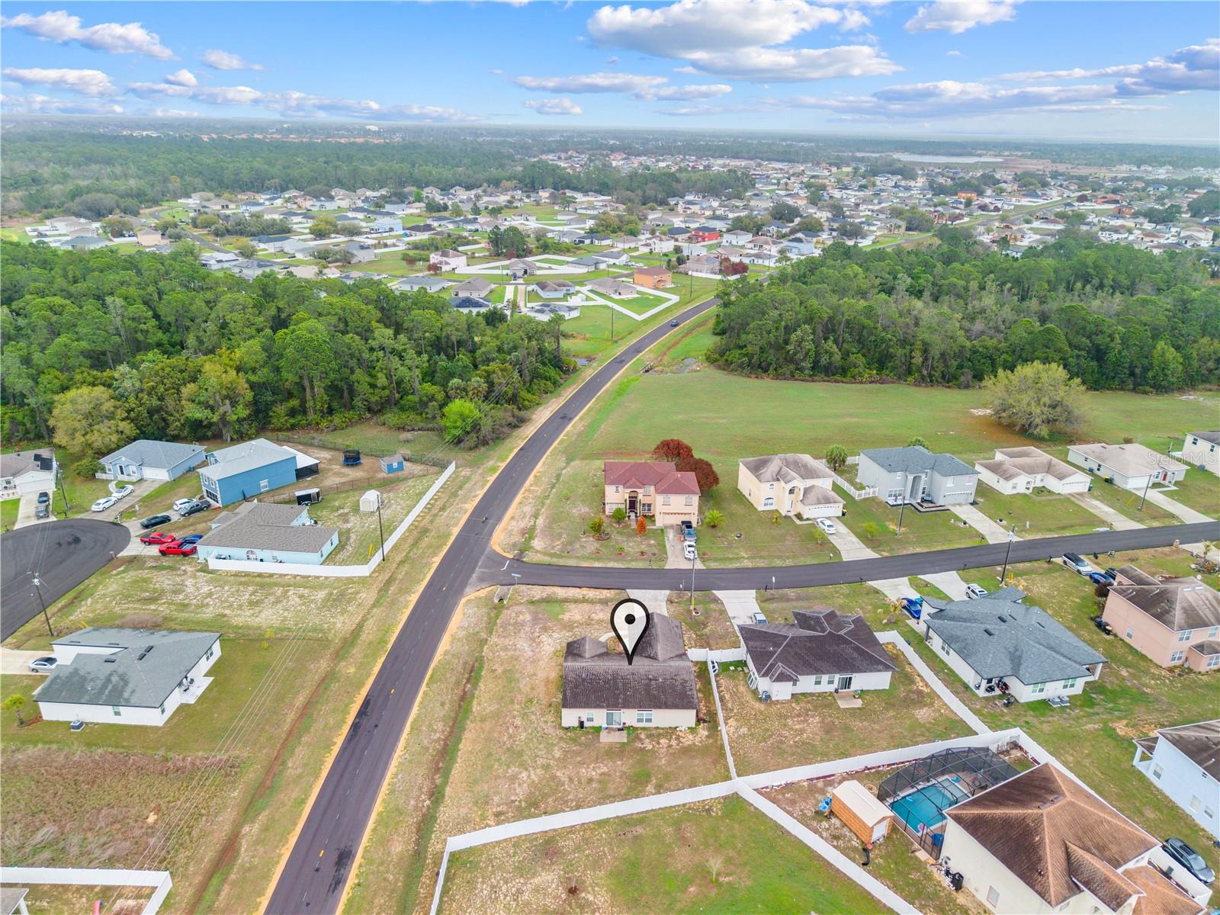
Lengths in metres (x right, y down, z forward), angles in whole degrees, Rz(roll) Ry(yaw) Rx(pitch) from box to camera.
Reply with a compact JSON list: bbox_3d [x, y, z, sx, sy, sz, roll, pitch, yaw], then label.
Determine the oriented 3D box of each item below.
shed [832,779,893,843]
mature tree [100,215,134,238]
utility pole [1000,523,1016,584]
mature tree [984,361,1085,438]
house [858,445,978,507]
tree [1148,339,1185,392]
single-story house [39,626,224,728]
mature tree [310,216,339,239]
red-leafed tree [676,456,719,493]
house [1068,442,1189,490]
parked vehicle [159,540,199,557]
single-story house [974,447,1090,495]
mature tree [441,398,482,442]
[{"bbox_3d":[25.130,34.989,84.310,3.000,2.650,5.200,-10,24,-27],"label":"shed"},{"bbox_3d":[-271.997,-127.241,467.004,17.000,11.300,16.000,1,22,0],"label":"mature tree"},{"bbox_3d":[61.831,14.950,131.330,0.800,10.300,0.800,-5,22,-15],"label":"utility pole"},{"bbox_3d":[98.478,-14.029,194.552,22.000,15.000,21.500,1,22,0],"label":"mature tree"},{"bbox_3d":[58.516,2.612,161.157,16.500,7.300,14.400,-4,22,-12],"label":"house"},{"bbox_3d":[148.458,-24.292,224.692,8.900,13.600,8.900,1,22,0],"label":"tree"},{"bbox_3d":[-59.774,24.880,101.508,19.980,5.000,14.810,2,22,2],"label":"single-story house"},{"bbox_3d":[-162.010,-130.096,478.782,15.500,11.800,15.000,1,22,0],"label":"mature tree"},{"bbox_3d":[16.830,3.315,163.289,7.500,6.600,7.300,1,22,0],"label":"red-leafed tree"},{"bbox_3d":[105.988,0.573,172.226,16.200,4.600,16.200,-4,22,-12],"label":"house"},{"bbox_3d":[-67.418,14.304,132.256,5.550,1.850,1.950,2,22,3],"label":"parked vehicle"},{"bbox_3d":[82.199,1.847,168.013,17.400,4.500,17.300,-4,22,-12],"label":"single-story house"},{"bbox_3d":[-31.873,-8.000,181.439,8.300,8.700,8.300,1,21,0],"label":"mature tree"}]

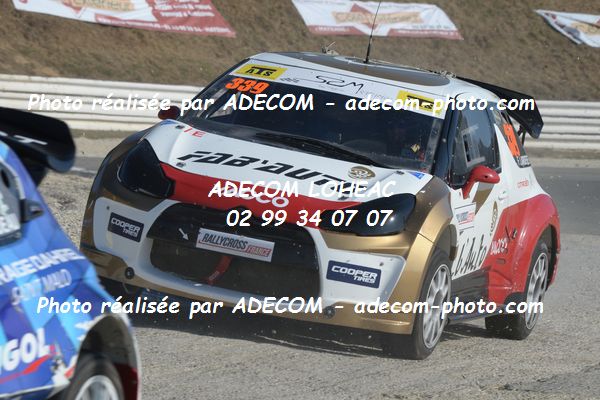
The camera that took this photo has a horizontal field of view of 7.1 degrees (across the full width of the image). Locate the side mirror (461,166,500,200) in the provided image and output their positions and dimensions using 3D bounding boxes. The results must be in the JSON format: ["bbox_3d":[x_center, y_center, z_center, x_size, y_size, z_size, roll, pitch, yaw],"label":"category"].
[{"bbox_3d":[1.011,-0.095,27.000,0.190,0.195,0.125,11,4,15],"label":"side mirror"}]

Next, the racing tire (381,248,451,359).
[{"bbox_3d":[0.600,0.534,25.496,0.230,0.630,0.630,11,4,15],"label":"racing tire"}]

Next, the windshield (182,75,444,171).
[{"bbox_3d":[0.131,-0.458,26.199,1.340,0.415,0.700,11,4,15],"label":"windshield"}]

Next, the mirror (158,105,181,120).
[{"bbox_3d":[-0.714,-0.474,26.575,0.170,0.160,0.120,11,4,15],"label":"mirror"}]

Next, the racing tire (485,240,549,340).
[{"bbox_3d":[1.248,0.501,27.869,0.230,0.630,0.630,11,4,15],"label":"racing tire"}]

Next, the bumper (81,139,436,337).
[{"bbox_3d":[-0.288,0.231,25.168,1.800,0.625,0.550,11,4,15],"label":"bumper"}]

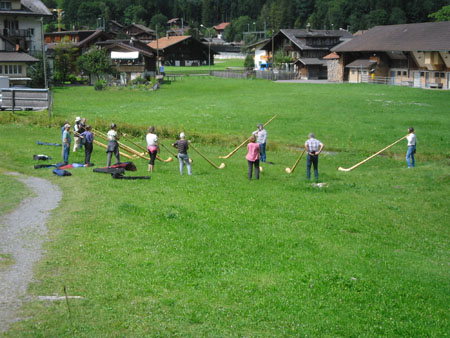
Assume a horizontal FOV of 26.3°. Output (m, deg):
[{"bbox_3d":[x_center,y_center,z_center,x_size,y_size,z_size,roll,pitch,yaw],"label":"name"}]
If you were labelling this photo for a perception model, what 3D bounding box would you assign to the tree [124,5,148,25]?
[{"bbox_3d":[-34.405,-58.423,370.000,8.500,9.500,8.500,0,7,0],"label":"tree"}]

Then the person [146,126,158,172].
[{"bbox_3d":[-2.734,-0.735,36.300,0.500,1.710,0.320,3,8,20],"label":"person"}]

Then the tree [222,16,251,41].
[{"bbox_3d":[4.361,-53.023,365.000,10.400,11.000,10.400,0,7,0],"label":"tree"}]

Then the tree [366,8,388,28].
[{"bbox_3d":[49.117,-47.829,310.000,7.000,8.000,6.800,0,7,0],"label":"tree"}]

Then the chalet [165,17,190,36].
[{"bbox_3d":[-18.260,-54.203,370.000,8.200,7.000,8.500,-2,7,-17],"label":"chalet"}]

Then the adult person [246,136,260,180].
[{"bbox_3d":[1.066,-0.408,36.000,0.470,1.630,0.330,0,7,7],"label":"adult person"}]

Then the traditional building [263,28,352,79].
[{"bbox_3d":[13.520,-18.320,154.000,13.000,8.300,10.200,-6,9,-38],"label":"traditional building"}]

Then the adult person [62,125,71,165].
[{"bbox_3d":[-6.812,-1.078,41.500,0.340,1.710,0.460,-2,7,-14],"label":"adult person"}]

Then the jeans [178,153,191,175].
[{"bbox_3d":[-1.550,-0.183,37.400,0.480,0.860,0.320,2,7,18],"label":"jeans"}]

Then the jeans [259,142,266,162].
[{"bbox_3d":[1.699,-0.734,43.600,0.400,0.930,0.320,5,8,33],"label":"jeans"}]

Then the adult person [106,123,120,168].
[{"bbox_3d":[-4.495,-0.966,38.800,0.550,1.740,0.420,4,8,30],"label":"adult person"}]

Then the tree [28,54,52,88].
[{"bbox_3d":[-23.578,-12.460,123.000,3.100,4.400,3.000,0,7,0],"label":"tree"}]

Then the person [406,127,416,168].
[{"bbox_3d":[7.654,-0.874,39.500,0.380,1.700,0.460,0,7,0],"label":"person"}]

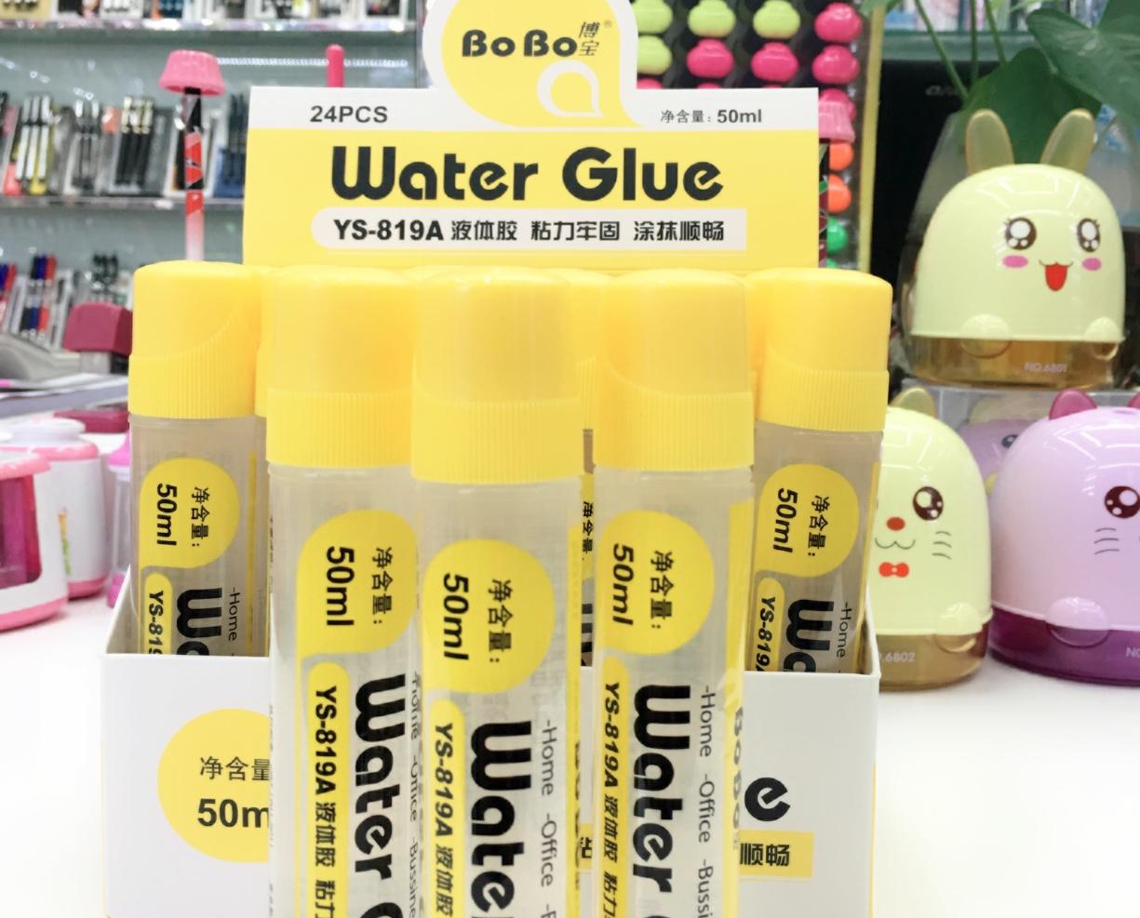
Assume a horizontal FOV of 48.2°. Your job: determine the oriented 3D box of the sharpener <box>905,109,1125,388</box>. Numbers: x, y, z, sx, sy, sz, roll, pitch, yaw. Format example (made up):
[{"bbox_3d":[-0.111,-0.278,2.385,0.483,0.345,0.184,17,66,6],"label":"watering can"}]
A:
[{"bbox_3d":[0.192,-0.091,0.544,0.087,0.115,0.087,0,7,-1],"label":"sharpener"}]

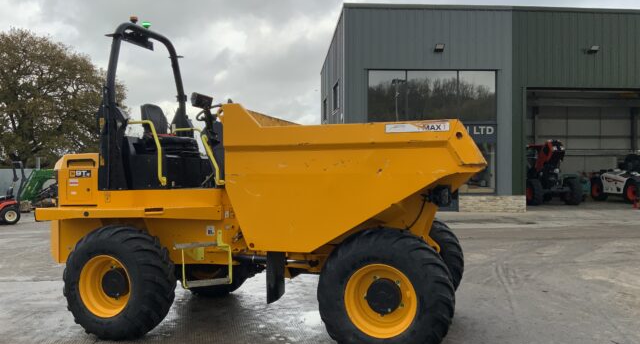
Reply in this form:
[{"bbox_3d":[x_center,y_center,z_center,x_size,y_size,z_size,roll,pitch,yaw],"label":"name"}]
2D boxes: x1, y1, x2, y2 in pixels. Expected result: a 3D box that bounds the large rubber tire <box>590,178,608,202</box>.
[{"bbox_3d":[15.430,0.980,29.600,0.440,1.270,1.270,0,0,-7],"label":"large rubber tire"}]

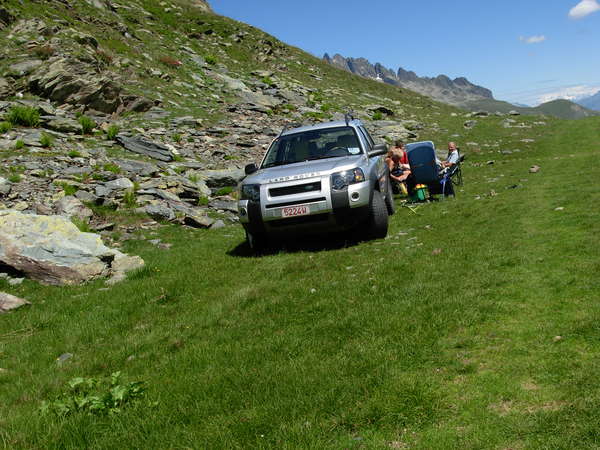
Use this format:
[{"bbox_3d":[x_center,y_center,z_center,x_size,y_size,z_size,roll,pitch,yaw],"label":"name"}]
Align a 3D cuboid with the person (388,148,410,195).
[{"bbox_3d":[2.100,-1.129,13.900,0.650,0.950,0.500,7,11,36],"label":"person"}]

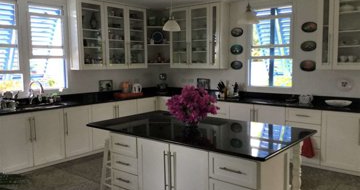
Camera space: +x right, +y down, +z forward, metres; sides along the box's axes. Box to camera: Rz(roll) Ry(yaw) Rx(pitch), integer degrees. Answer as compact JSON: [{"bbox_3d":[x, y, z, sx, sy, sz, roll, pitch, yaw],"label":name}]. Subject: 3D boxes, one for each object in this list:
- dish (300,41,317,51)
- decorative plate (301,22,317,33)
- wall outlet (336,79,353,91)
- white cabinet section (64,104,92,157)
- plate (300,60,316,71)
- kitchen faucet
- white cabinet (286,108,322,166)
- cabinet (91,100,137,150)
[{"bbox_3d":[2.070,-0.776,5.169,0.250,0.172,0.030,4,8,39],"label":"dish"},{"bbox_3d":[2.122,-1.102,5.269,0.249,0.169,0.030,4,8,39],"label":"decorative plate"},{"bbox_3d":[2.498,-0.155,4.886,0.210,0.195,0.025,4,8,39],"label":"wall outlet"},{"bbox_3d":[-1.910,0.606,5.603,0.580,0.843,0.518,4,8,40],"label":"white cabinet section"},{"bbox_3d":[2.127,-0.473,5.334,0.253,0.188,0.030,4,8,39],"label":"plate"},{"bbox_3d":[-2.262,-0.033,5.110,0.260,0.385,0.080,1,6,11],"label":"kitchen faucet"},{"bbox_3d":[1.990,0.597,4.973,0.515,0.853,0.590,4,8,39],"label":"white cabinet"},{"bbox_3d":[-1.409,0.536,6.224,0.568,0.853,1.069,4,8,39],"label":"cabinet"}]

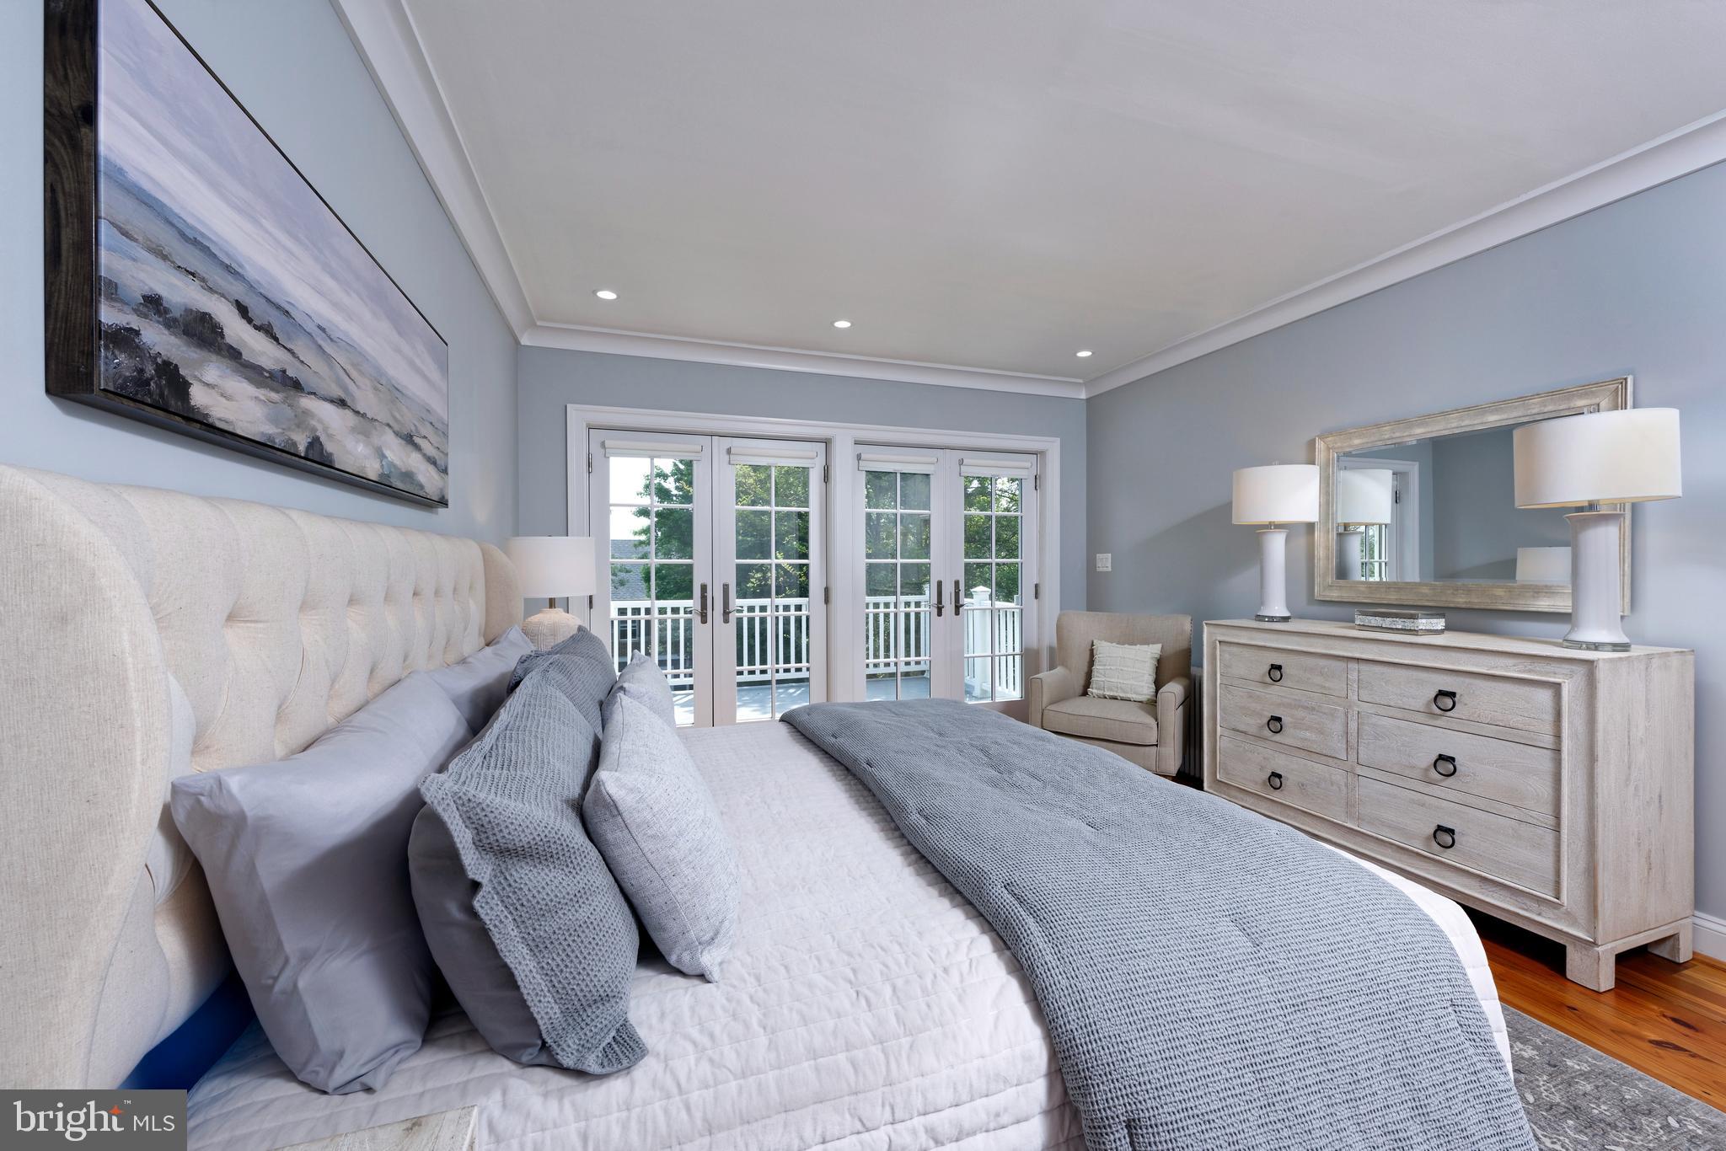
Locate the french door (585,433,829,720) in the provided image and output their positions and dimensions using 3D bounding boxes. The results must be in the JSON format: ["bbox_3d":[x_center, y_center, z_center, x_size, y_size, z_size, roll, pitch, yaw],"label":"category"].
[{"bbox_3d":[-0.951,0.141,4.333,1.490,2.090,0.100,0,0,-18],"label":"french door"}]

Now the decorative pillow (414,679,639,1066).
[{"bbox_3d":[-0.523,0.411,1.220,0.210,0.460,0.840,-27,9,-16],"label":"decorative pillow"}]

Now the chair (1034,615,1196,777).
[{"bbox_3d":[1.448,0.728,3.858,0.740,0.950,0.740,0,1,33],"label":"chair"}]

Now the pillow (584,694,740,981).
[{"bbox_3d":[-0.387,0.465,1.287,0.180,0.430,0.520,-27,9,-16],"label":"pillow"}]

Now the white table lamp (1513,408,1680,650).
[{"bbox_3d":[2.386,-0.147,2.166,0.360,0.785,0.360,0,0,-18],"label":"white table lamp"}]

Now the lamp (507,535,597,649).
[{"bbox_3d":[-1.429,0.146,3.087,0.380,0.650,0.380,0,0,-18],"label":"lamp"}]

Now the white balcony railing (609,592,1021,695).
[{"bbox_3d":[-0.575,0.695,6.298,3.700,1.020,2.200,0,0,-18],"label":"white balcony railing"}]

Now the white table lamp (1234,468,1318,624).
[{"bbox_3d":[2.014,-0.156,3.278,0.360,0.785,0.360,0,0,-18],"label":"white table lamp"}]

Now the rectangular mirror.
[{"bbox_3d":[2.455,-0.280,2.830,0.045,0.810,1.105,0,0,-18],"label":"rectangular mirror"}]

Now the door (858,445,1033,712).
[{"bbox_3d":[0.608,0.136,4.855,1.490,2.090,0.100,0,0,-18],"label":"door"}]

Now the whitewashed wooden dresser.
[{"bbox_3d":[2.160,0.730,2.723,0.496,0.964,1.440,0,0,-18],"label":"whitewashed wooden dresser"}]

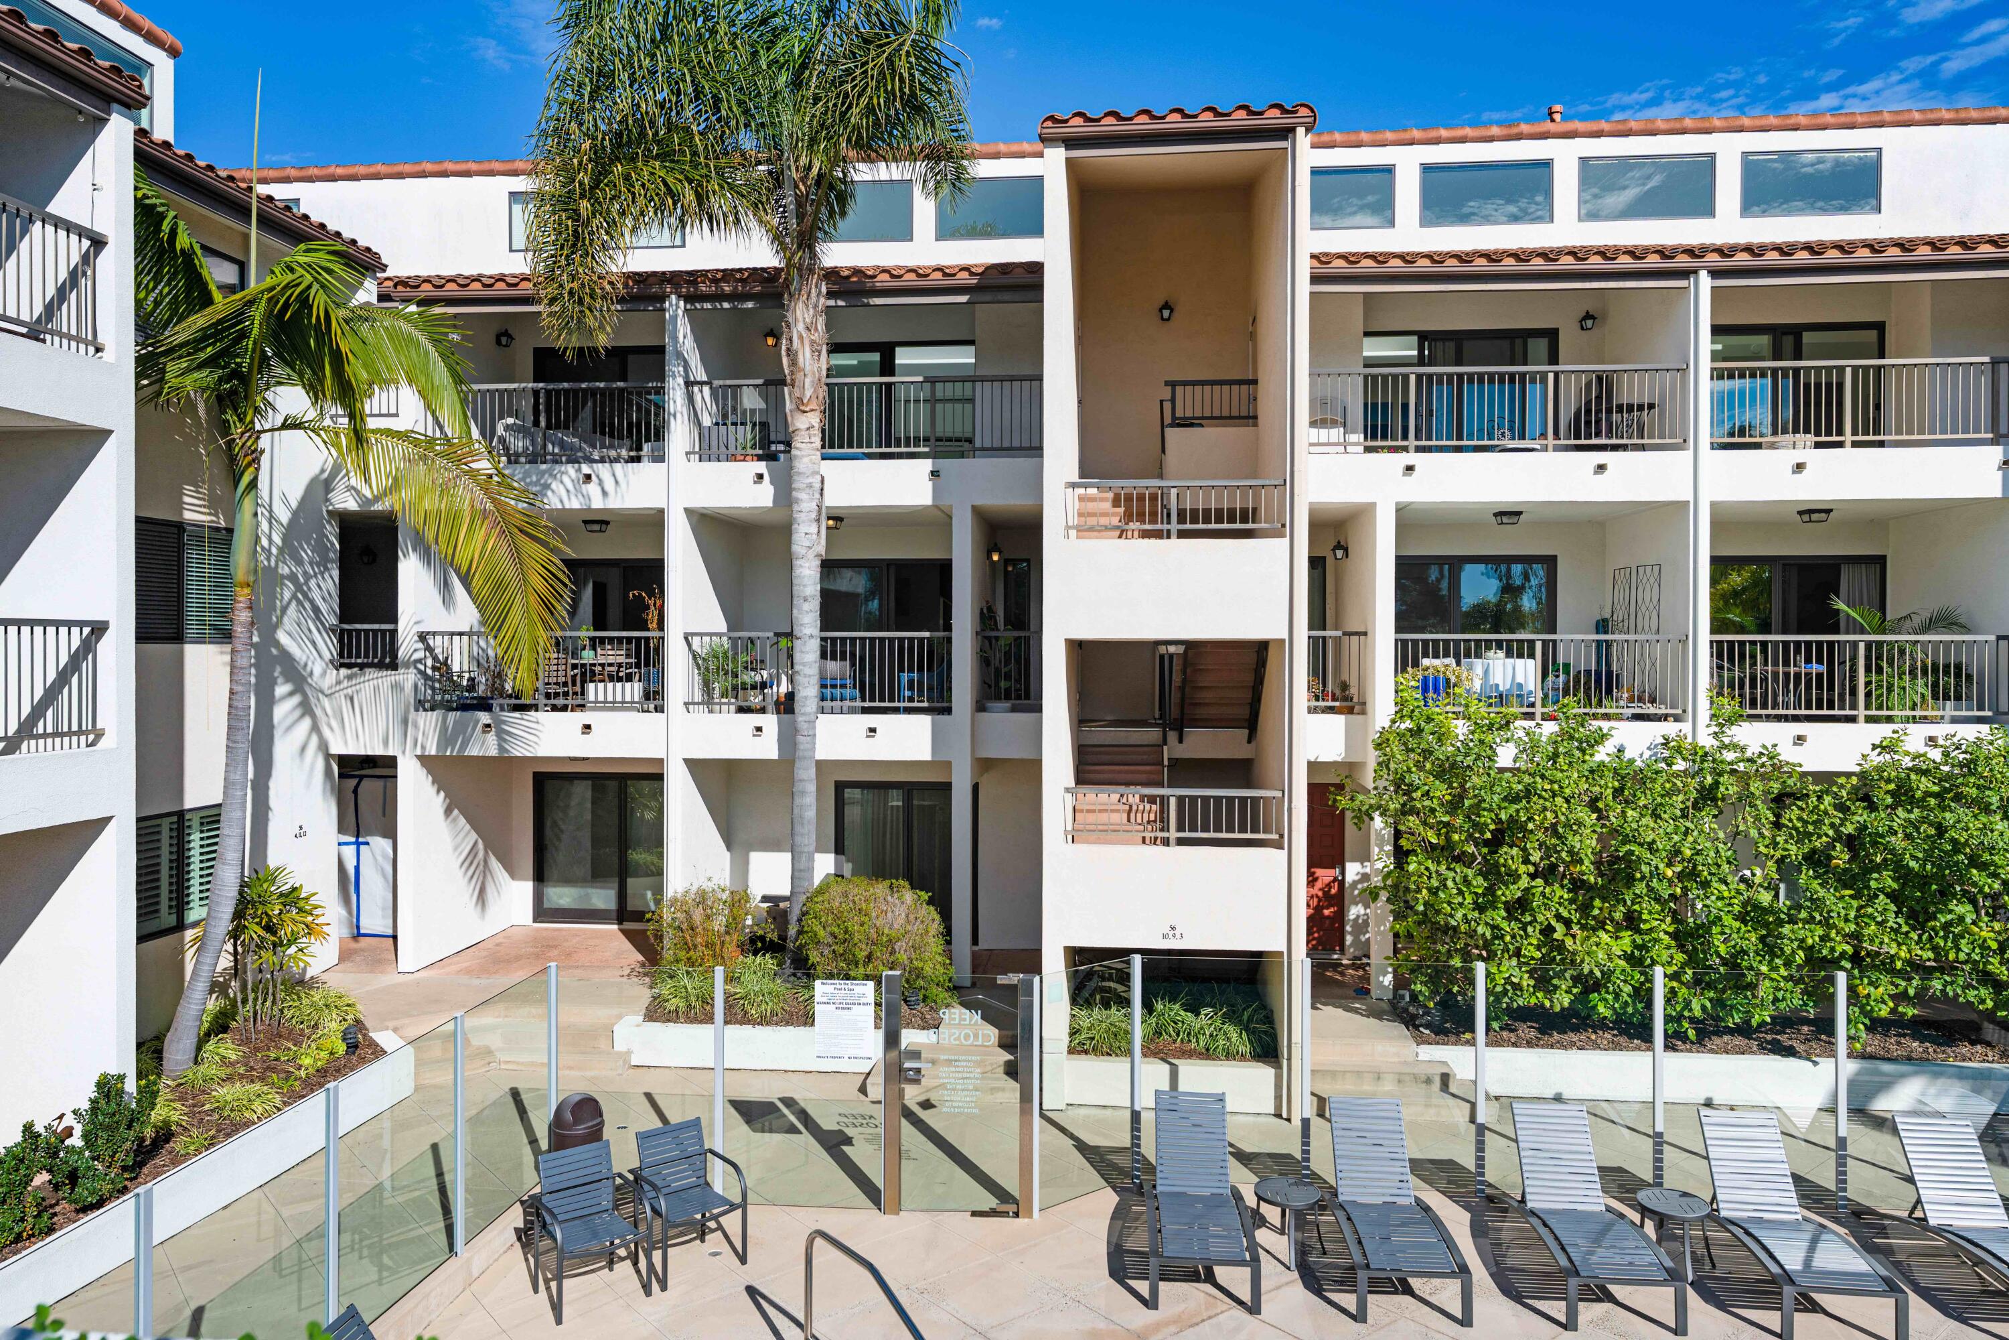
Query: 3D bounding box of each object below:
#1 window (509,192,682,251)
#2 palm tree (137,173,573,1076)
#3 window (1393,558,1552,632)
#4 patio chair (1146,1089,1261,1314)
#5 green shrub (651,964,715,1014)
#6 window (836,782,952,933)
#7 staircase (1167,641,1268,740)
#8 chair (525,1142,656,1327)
[{"bbox_3d":[-5.889,-6.476,19.345,2.663,0.925,0.100,0,0,6],"label":"window"},{"bbox_3d":[-5.760,-0.385,11.818,4.200,8.100,3.700,0,0,6],"label":"palm tree"},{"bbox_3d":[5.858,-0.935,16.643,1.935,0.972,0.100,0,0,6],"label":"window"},{"bbox_3d":[1.322,3.547,9.183,0.700,0.860,1.800,0,0,6],"label":"patio chair"},{"bbox_3d":[-3.376,3.282,14.070,0.630,0.440,0.600,0,0,6],"label":"green shrub"},{"bbox_3d":[-1.206,2.415,16.650,1.820,2.040,0.120,0,0,6],"label":"window"},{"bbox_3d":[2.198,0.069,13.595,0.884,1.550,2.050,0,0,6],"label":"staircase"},{"bbox_3d":[-2.723,3.650,8.782,0.600,0.900,0.600,0,0,-39],"label":"chair"}]

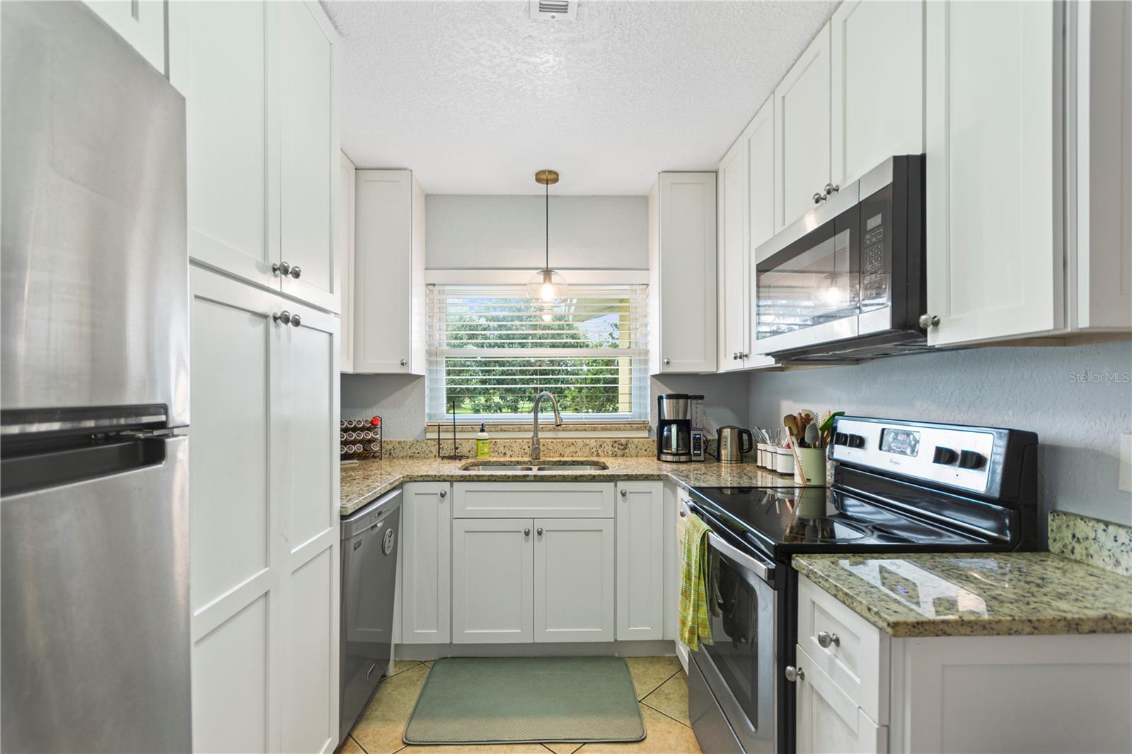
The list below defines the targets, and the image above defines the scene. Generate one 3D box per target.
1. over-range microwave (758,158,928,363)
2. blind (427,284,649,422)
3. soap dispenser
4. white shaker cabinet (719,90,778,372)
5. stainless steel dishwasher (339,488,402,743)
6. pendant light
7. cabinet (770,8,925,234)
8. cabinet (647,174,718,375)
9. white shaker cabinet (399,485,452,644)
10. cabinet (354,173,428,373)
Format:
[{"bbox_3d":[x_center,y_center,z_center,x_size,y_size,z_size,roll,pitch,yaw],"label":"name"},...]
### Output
[{"bbox_3d":[0.969,-0.305,1.523,0.385,0.440,0.760,0,-1,-2],"label":"over-range microwave"},{"bbox_3d":[-0.166,-0.146,2.860,1.345,0.840,0.060,0,-1,-2],"label":"blind"},{"bbox_3d":[-0.483,0.370,2.740,0.072,0.205,0.066,0,-1,-6],"label":"soap dispenser"},{"bbox_3d":[0.978,-0.575,2.163,0.330,1.070,0.610,0,-1,-2],"label":"white shaker cabinet"},{"bbox_3d":[-1.065,0.925,1.845,0.620,0.855,0.600,0,-1,-2],"label":"stainless steel dishwasher"},{"bbox_3d":[-0.099,-0.732,2.540,0.215,0.710,0.215,0,-1,-2],"label":"pendant light"},{"bbox_3d":[0.998,-0.836,1.480,0.330,0.600,0.760,0,-1,-2],"label":"cabinet"},{"bbox_3d":[0.653,-0.557,2.690,0.300,1.075,0.315,0,-1,-2],"label":"cabinet"},{"bbox_3d":[-0.668,0.872,2.497,0.235,0.760,0.610,0,-1,-2],"label":"white shaker cabinet"},{"bbox_3d":[-0.970,-0.551,2.645,0.300,1.075,0.315,0,-1,-2],"label":"cabinet"}]

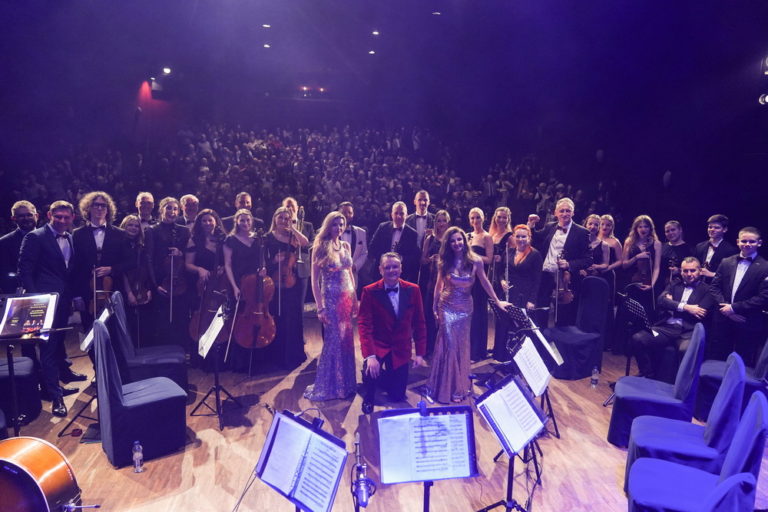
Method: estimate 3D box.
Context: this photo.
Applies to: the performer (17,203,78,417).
[{"bbox_3d":[-2.743,0.421,4.260,0.380,1.755,0.520,6,9,42],"label":"performer"}]

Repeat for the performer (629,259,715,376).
[{"bbox_3d":[2.909,0.671,5.246,0.780,1.310,0.620,-6,10,-43],"label":"performer"}]

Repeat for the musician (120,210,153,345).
[{"bbox_3d":[-2.470,0.391,5.132,0.450,1.609,0.320,-3,7,-25],"label":"musician"}]

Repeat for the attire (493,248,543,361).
[{"bbox_3d":[1.391,0.516,5.310,0.480,1.380,0.320,3,8,11],"label":"attire"}]

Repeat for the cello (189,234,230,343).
[{"bbox_3d":[-1.663,0.379,4.984,0.430,1.210,0.270,4,-7,-15],"label":"cello"}]

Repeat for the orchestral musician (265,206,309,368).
[{"bbox_3d":[-1.019,0.325,5.376,0.500,1.682,0.400,-1,7,-12],"label":"orchestral musician"}]

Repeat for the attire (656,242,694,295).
[{"bbox_3d":[3.151,0.547,5.612,0.470,1.400,0.320,4,8,25],"label":"attire"}]

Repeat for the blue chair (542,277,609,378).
[{"bbox_3d":[2.026,0.731,5.336,0.540,1.030,0.460,-7,12,-40],"label":"blue chair"}]

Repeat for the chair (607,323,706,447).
[{"bbox_3d":[1.940,0.904,3.733,0.540,0.920,0.440,2,7,16],"label":"chair"}]

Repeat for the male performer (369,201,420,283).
[{"bbox_3d":[0.115,0.312,5.689,0.540,1.800,0.340,1,7,0],"label":"male performer"}]

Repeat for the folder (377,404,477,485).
[{"bbox_3d":[0.203,0.976,2.650,0.470,0.340,0.050,0,-14,-10],"label":"folder"}]

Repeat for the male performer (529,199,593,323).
[{"bbox_3d":[1.876,0.295,5.501,0.680,1.830,0.460,4,10,17],"label":"male performer"}]

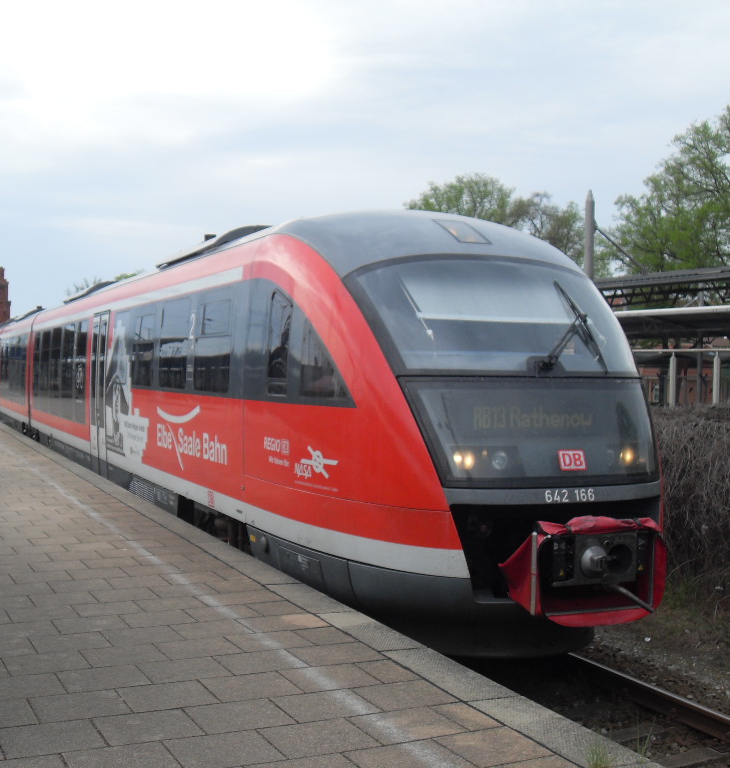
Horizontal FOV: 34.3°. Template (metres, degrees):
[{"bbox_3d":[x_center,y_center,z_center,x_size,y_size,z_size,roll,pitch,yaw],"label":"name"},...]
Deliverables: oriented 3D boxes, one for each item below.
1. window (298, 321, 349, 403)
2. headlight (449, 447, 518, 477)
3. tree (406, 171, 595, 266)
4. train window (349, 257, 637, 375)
[{"bbox_3d":[-0.315,-0.186,9.366,0.100,0.640,0.780,0,1,-32],"label":"window"},{"bbox_3d":[0.820,0.548,8.379,0.490,0.210,0.180,0,1,-22],"label":"headlight"},{"bbox_3d":[7.278,-5.044,65.000,10.000,13.147,9.000,1,1,6],"label":"tree"},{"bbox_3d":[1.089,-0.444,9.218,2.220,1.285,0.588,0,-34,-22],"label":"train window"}]

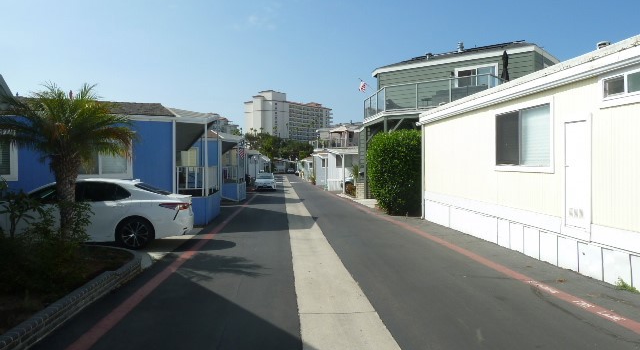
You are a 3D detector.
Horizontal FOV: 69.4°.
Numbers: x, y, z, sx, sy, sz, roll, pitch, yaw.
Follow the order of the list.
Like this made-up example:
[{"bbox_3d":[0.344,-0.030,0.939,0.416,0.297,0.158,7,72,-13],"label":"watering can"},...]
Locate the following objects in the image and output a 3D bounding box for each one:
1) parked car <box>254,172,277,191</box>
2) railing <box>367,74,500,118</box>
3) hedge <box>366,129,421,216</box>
[{"bbox_3d":[-4.630,0.590,40.000,1.770,1.490,4.500,0,1,-5],"label":"parked car"},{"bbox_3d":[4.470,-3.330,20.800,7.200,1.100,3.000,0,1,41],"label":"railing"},{"bbox_3d":[2.940,-0.100,18.100,2.000,3.200,2.200,0,1,-4],"label":"hedge"}]

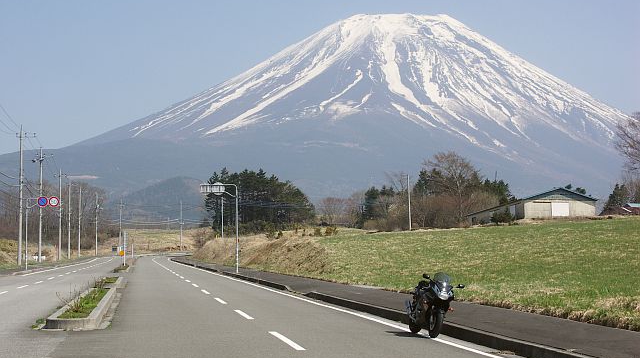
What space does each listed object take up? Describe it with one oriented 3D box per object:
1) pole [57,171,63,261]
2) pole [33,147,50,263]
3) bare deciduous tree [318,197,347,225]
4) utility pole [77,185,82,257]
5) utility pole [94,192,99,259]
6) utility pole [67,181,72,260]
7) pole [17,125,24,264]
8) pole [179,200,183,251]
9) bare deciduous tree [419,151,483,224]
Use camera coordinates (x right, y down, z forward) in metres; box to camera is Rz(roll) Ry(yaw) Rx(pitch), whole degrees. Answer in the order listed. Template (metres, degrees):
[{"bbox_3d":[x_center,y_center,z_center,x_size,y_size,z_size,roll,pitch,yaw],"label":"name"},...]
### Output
[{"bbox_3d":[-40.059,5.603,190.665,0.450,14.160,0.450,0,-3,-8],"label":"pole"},{"bbox_3d":[-34.285,3.243,152.491,2.100,14.290,0.600,0,-3,-8],"label":"pole"},{"bbox_3d":[3.029,7.874,300.194,6.600,6.790,6.200,0,-3,-8],"label":"bare deciduous tree"},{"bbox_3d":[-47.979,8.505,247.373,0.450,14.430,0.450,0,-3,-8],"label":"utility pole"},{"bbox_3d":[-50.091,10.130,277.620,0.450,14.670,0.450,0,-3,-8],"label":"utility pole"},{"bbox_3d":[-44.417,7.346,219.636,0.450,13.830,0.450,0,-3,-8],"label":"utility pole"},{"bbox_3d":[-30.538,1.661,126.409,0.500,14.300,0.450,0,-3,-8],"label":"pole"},{"bbox_3d":[-36.938,12.304,327.994,0.450,13.760,0.450,0,-3,-8],"label":"pole"},{"bbox_3d":[21.106,1.365,200.334,10.200,11.660,9.400,0,-3,-8],"label":"bare deciduous tree"}]

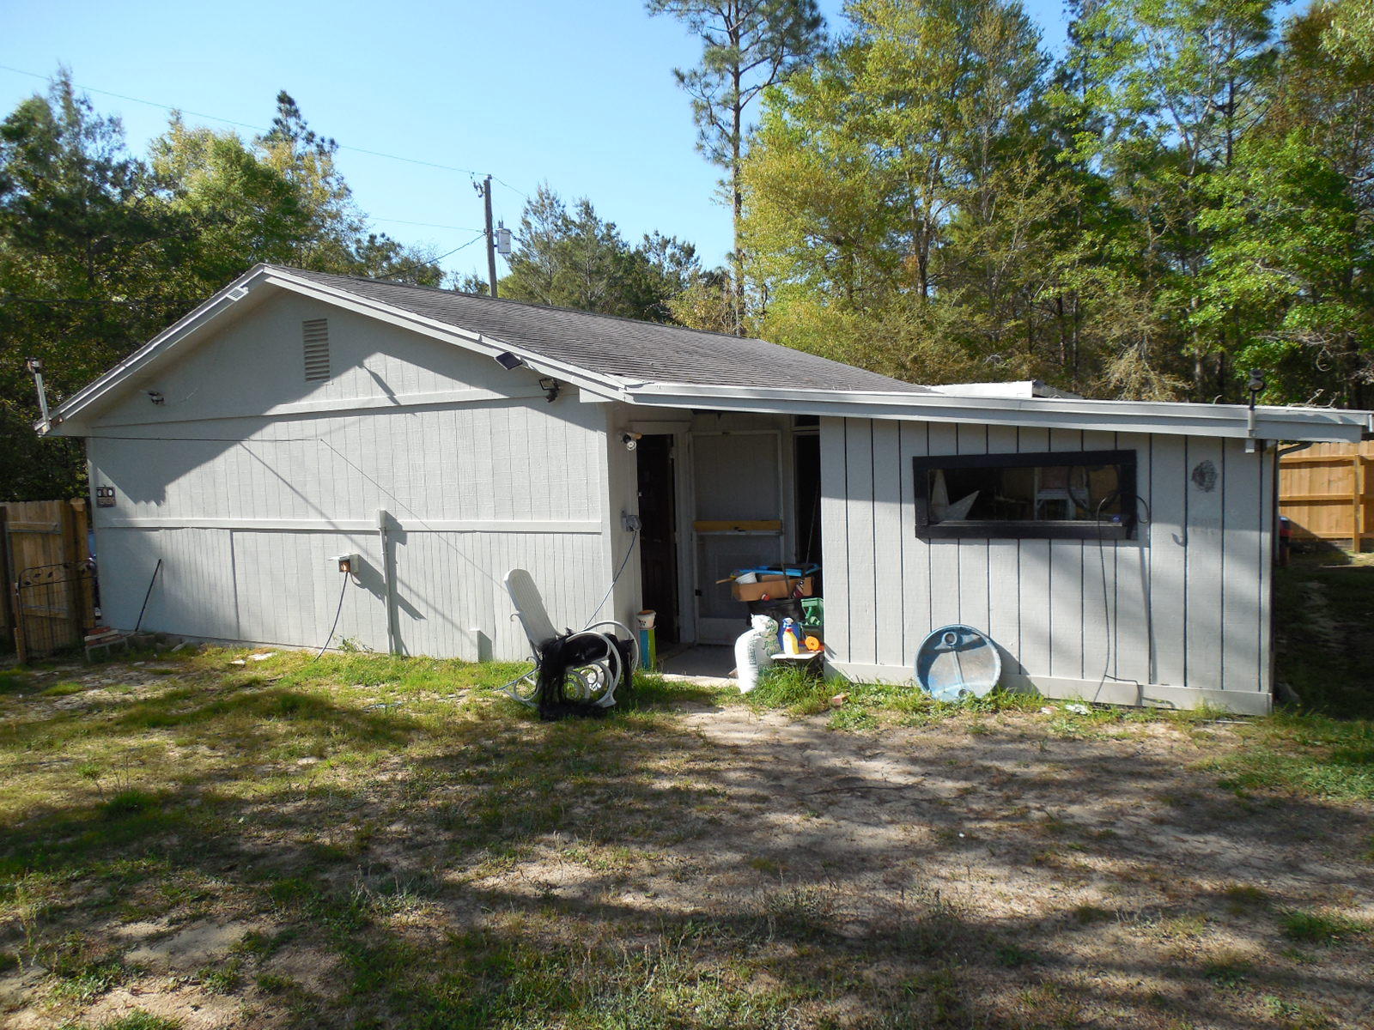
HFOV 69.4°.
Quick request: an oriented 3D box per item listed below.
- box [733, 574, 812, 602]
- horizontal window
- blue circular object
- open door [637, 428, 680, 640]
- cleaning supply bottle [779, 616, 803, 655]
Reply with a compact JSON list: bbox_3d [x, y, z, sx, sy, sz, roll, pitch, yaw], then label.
[{"bbox_3d":[0.696,0.596,8.232,0.600,0.150,0.330,-6,5,-10],"label":"box"},{"bbox_3d":[2.267,-0.132,6.731,1.435,0.573,0.100,0,5,27],"label":"horizontal window"},{"bbox_3d":[1.886,1.036,6.865,0.580,0.570,0.160,0,-5,20],"label":"blue circular object"},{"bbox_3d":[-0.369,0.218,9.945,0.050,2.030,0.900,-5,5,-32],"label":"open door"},{"bbox_3d":[0.779,0.911,7.450,0.120,0.277,0.075,-3,4,-12],"label":"cleaning supply bottle"}]

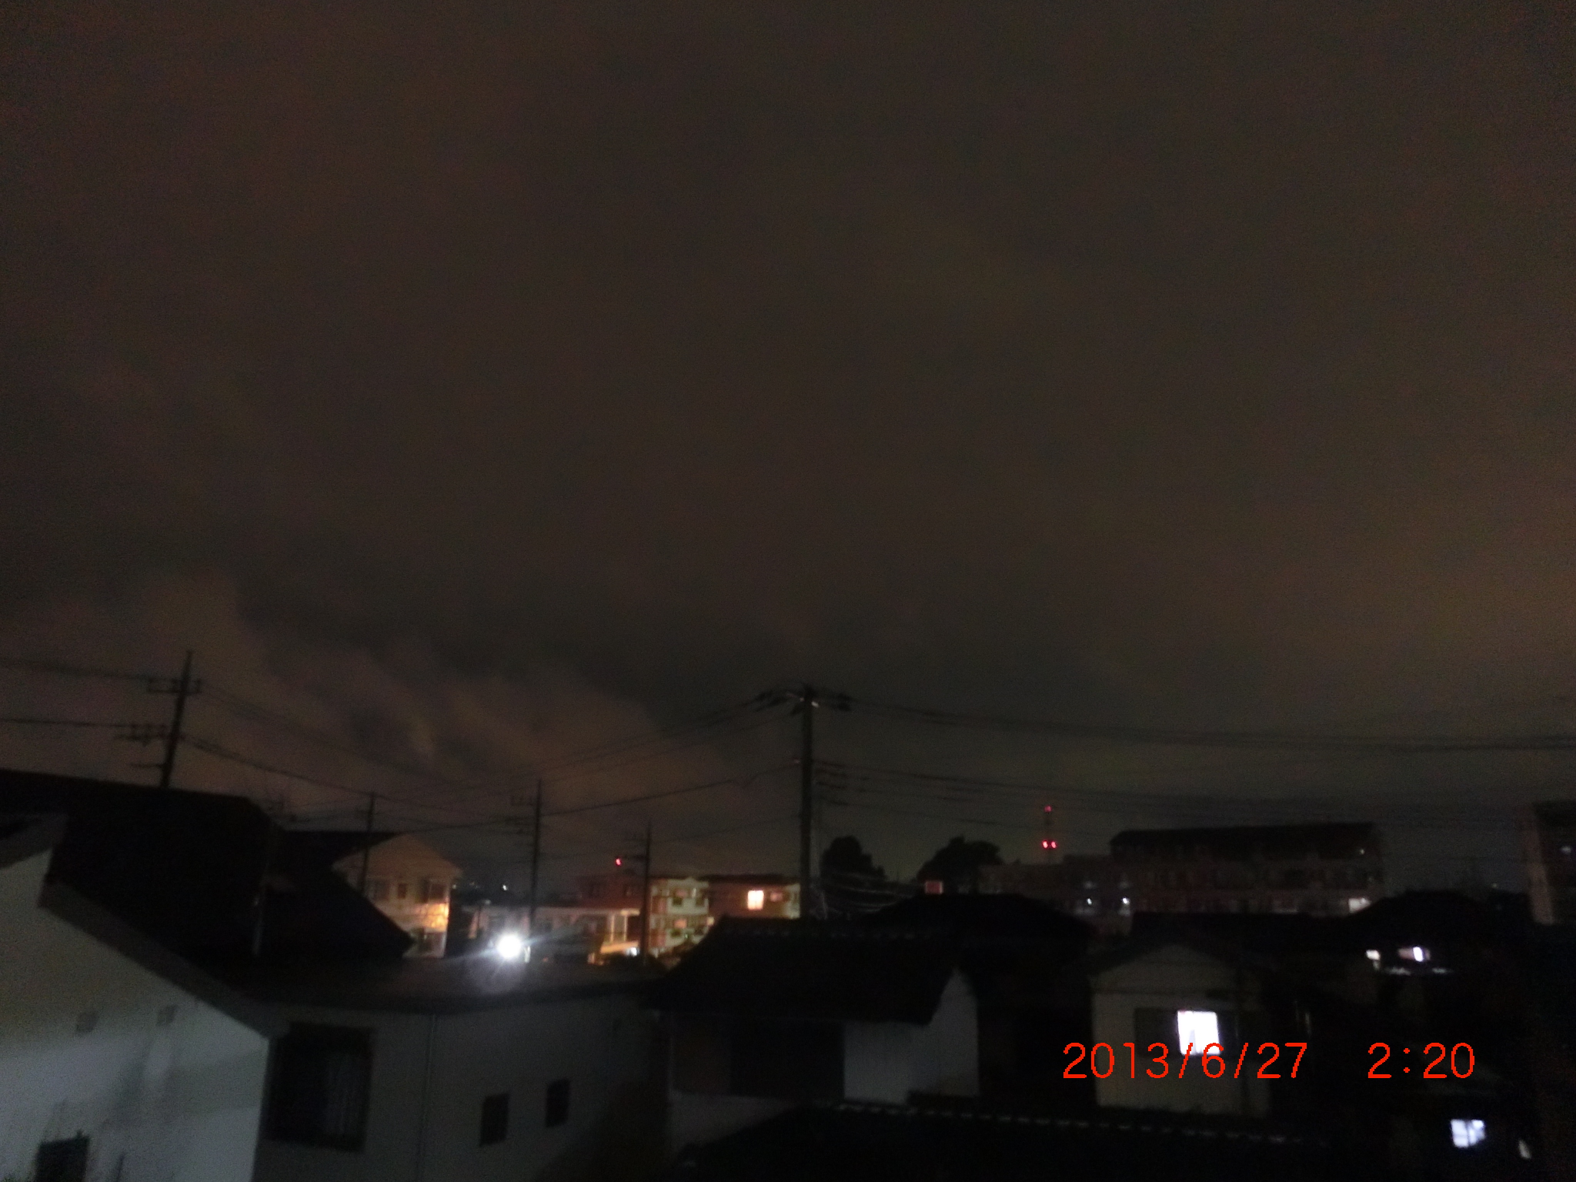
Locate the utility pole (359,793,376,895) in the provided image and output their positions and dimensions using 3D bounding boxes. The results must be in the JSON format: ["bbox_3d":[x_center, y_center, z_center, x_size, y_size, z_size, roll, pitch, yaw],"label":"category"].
[{"bbox_3d":[-18.633,13.963,47.531,0.300,10.300,0.300,-6,-18,22],"label":"utility pole"}]

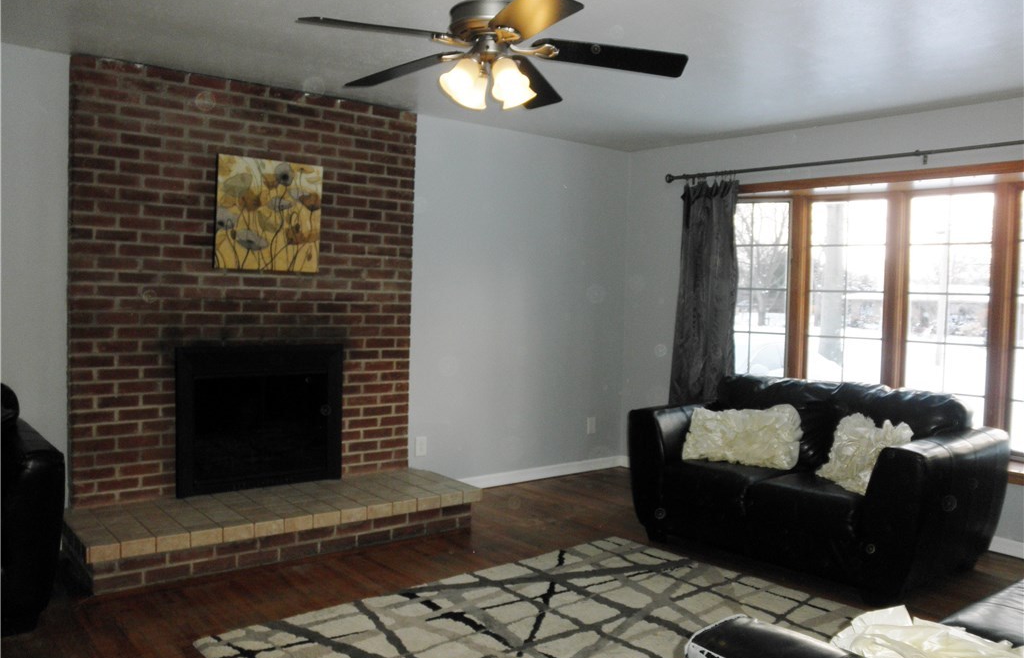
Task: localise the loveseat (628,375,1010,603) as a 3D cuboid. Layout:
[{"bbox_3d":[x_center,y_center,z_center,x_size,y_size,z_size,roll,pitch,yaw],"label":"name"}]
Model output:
[{"bbox_3d":[1.581,0.750,4.449,1.010,0.880,1.570,-1,4,-43],"label":"loveseat"}]

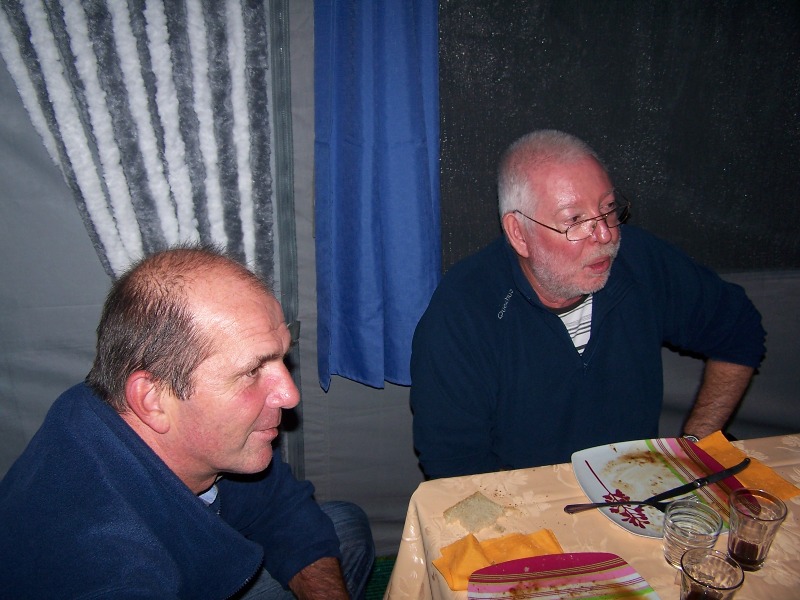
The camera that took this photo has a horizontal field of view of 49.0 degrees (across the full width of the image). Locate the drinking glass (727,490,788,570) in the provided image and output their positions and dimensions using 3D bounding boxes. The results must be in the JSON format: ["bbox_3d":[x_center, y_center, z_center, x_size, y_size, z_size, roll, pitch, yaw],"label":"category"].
[{"bbox_3d":[0.448,0.296,1.116,0.069,0.086,0.069,3,21,0],"label":"drinking glass"}]

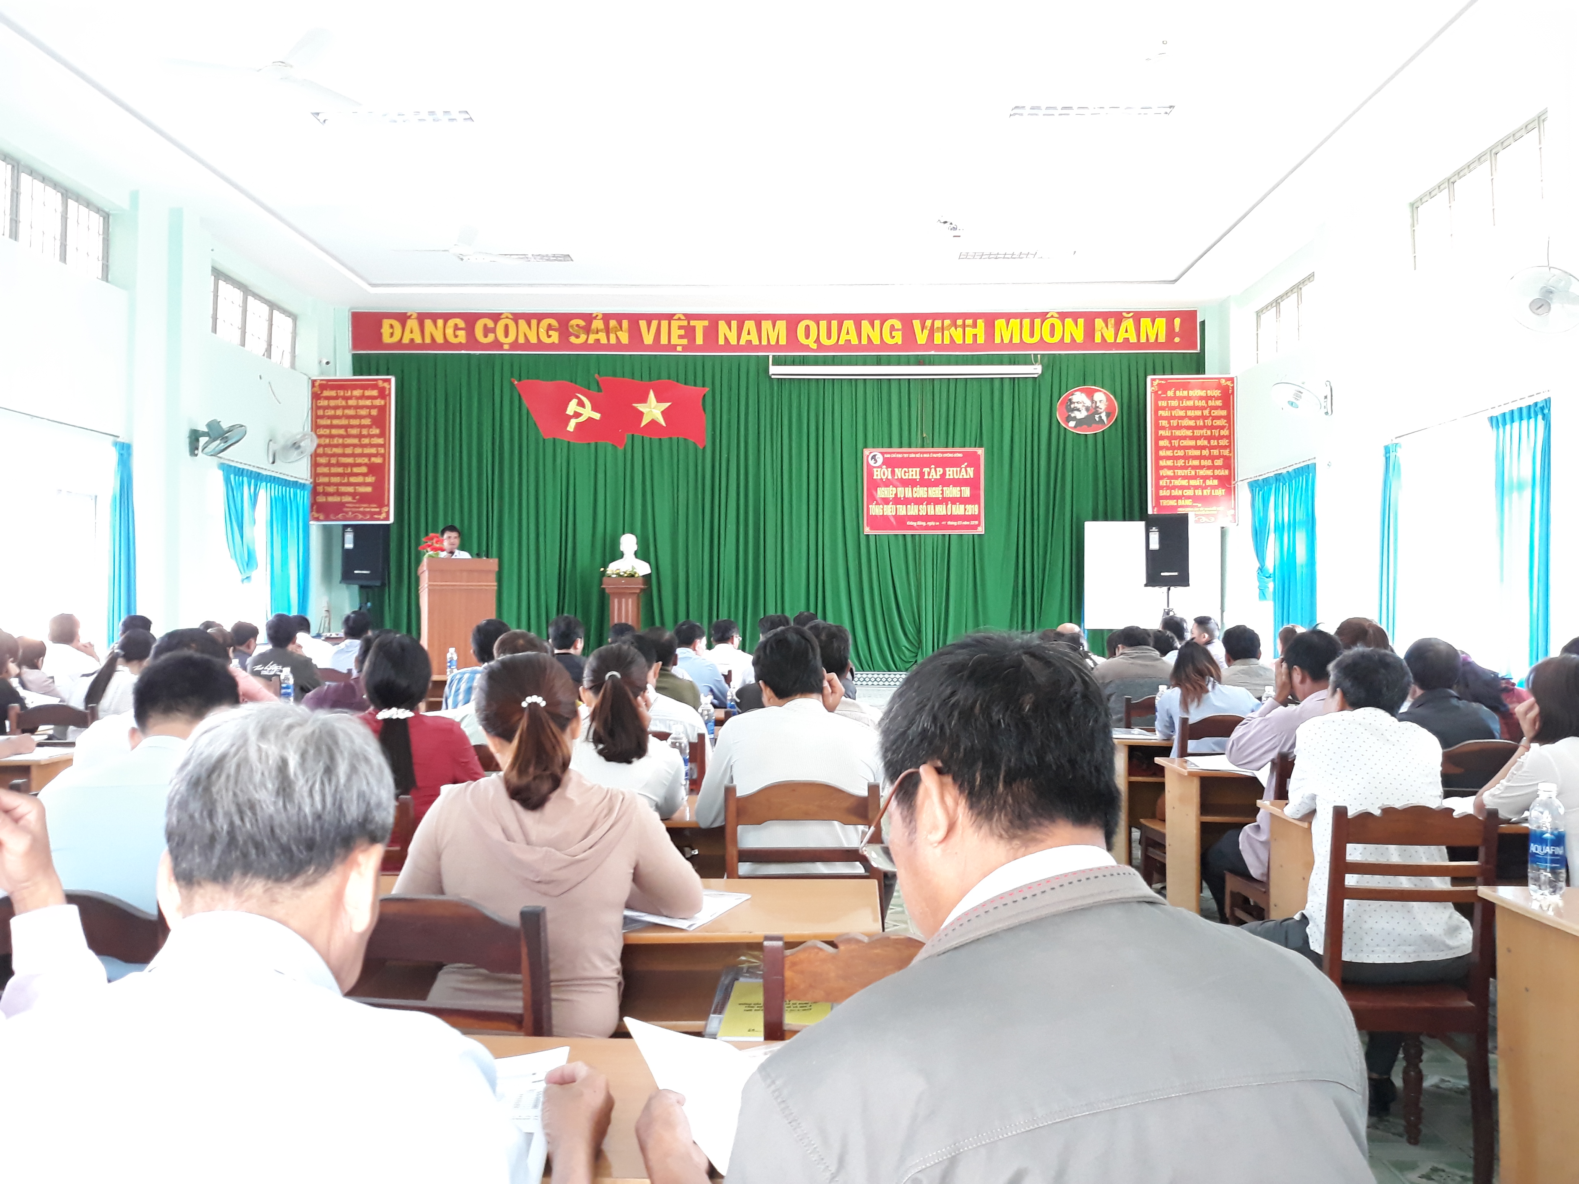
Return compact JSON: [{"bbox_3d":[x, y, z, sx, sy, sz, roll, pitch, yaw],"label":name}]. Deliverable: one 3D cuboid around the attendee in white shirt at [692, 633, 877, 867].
[{"bbox_3d":[0.025,0.715,3.120,0.500,1.255,0.660,0,-1,4],"label":"attendee in white shirt"}]

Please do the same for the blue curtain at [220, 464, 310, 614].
[{"bbox_3d":[-4.410,-0.177,10.520,0.140,1.650,1.620,0,-1,2],"label":"blue curtain"}]

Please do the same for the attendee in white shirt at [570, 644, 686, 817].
[{"bbox_3d":[-0.451,0.752,3.239,0.450,1.240,0.750,0,-1,2],"label":"attendee in white shirt"}]

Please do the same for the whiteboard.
[{"bbox_3d":[3.400,-0.153,11.500,1.280,1.010,0.040,0,-1,5],"label":"whiteboard"}]

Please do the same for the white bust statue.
[{"bbox_3d":[-1.480,-0.345,11.400,0.400,0.410,0.240,0,-1,2],"label":"white bust statue"}]

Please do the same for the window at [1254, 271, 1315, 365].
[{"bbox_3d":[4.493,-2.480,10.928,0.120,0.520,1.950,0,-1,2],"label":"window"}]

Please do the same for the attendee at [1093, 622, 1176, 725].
[{"bbox_3d":[1.630,0.766,5.780,0.480,1.210,0.660,0,-1,2],"label":"attendee"}]

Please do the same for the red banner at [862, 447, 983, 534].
[{"bbox_3d":[1.415,-1.053,12.900,1.265,0.905,0.030,0,-1,2],"label":"red banner"}]

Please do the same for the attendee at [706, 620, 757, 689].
[{"bbox_3d":[-0.452,0.836,8.738,0.480,1.270,0.720,0,-1,8],"label":"attendee"}]

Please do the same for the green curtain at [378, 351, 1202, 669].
[{"bbox_3d":[-0.112,-1.017,13.100,9.100,3.700,0.200,0,-1,1],"label":"green curtain"}]

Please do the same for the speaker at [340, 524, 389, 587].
[{"bbox_3d":[-4.387,-0.434,12.750,0.430,0.730,0.410,0,-1,2],"label":"speaker"}]

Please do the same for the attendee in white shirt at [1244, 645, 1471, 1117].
[{"bbox_3d":[1.380,0.765,3.080,0.520,1.250,0.680,0,-1,-15],"label":"attendee in white shirt"}]

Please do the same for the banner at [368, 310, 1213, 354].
[{"bbox_3d":[-0.156,-2.737,12.950,8.950,0.480,0.060,0,-1,1],"label":"banner"}]

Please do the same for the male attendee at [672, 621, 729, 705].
[{"bbox_3d":[-0.564,0.815,7.638,0.500,1.270,0.750,0,-1,7],"label":"male attendee"}]

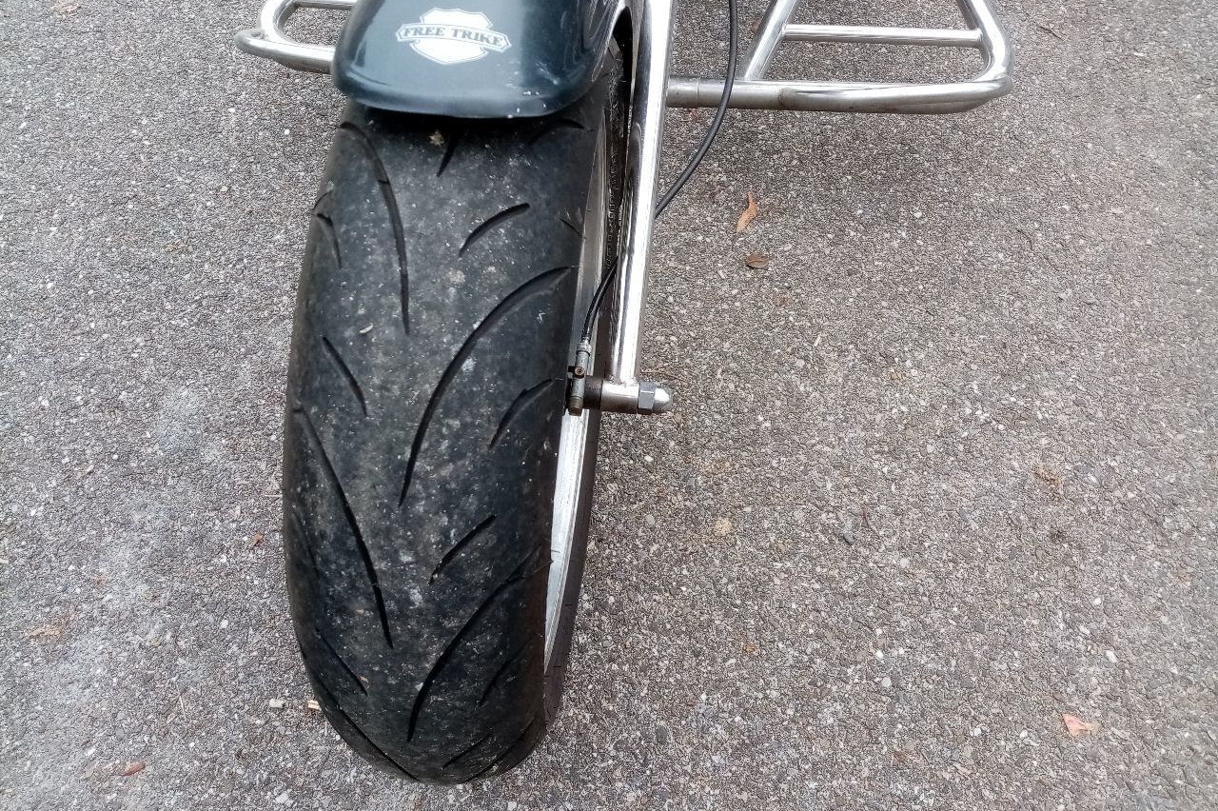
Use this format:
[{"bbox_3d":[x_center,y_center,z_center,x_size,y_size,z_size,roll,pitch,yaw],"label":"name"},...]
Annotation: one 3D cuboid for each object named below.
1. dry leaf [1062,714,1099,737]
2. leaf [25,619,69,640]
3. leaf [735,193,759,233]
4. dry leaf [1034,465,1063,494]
[{"bbox_3d":[0.482,0.326,0.933,0.034,0.009,0.024,1,58,-2],"label":"dry leaf"},{"bbox_3d":[-0.587,0.236,0.956,0.043,0.006,0.016,-19,61,-13],"label":"leaf"},{"bbox_3d":[0.199,-0.272,1.297,0.023,0.010,0.077,16,59,8],"label":"leaf"},{"bbox_3d":[0.520,0.086,1.085,0.037,0.007,0.030,25,61,13],"label":"dry leaf"}]

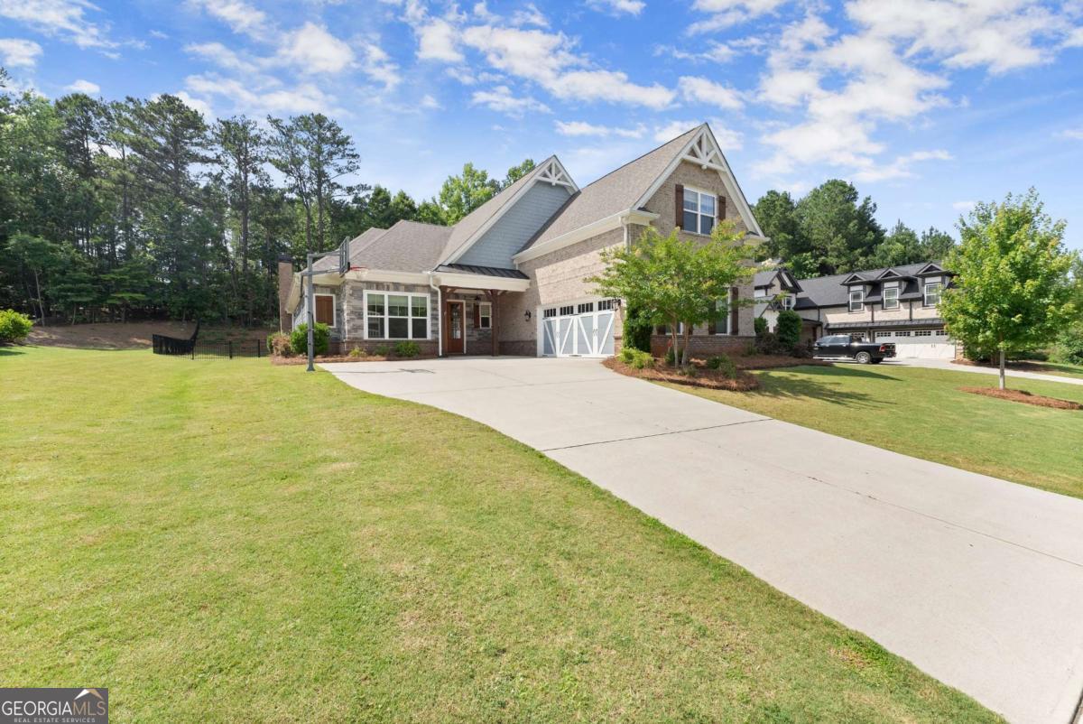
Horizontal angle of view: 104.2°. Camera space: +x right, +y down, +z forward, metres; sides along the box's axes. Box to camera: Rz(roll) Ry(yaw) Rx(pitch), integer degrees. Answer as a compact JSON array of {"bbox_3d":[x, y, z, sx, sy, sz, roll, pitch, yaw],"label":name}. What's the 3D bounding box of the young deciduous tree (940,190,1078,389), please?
[{"bbox_3d":[15.035,-2.347,13.700,3.200,6.450,3.200,-2,3,-31],"label":"young deciduous tree"}]

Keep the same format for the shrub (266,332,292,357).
[{"bbox_3d":[-9.828,-0.660,15.800,0.900,0.870,0.900,-2,3,-31],"label":"shrub"}]

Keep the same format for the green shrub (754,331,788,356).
[{"bbox_3d":[10.572,-0.831,19.400,1.350,1.150,1.300,-2,3,-31],"label":"green shrub"}]

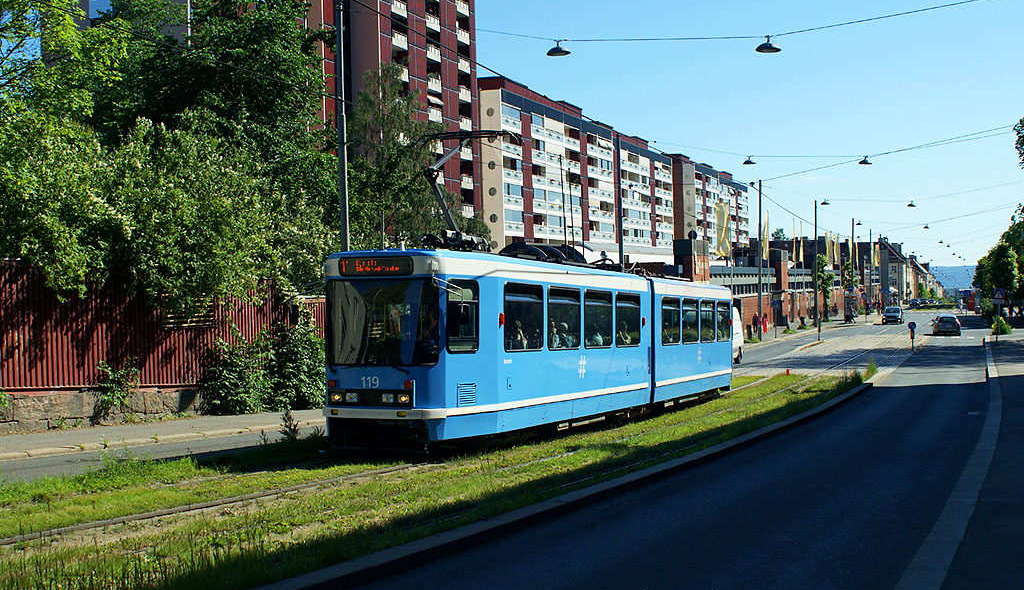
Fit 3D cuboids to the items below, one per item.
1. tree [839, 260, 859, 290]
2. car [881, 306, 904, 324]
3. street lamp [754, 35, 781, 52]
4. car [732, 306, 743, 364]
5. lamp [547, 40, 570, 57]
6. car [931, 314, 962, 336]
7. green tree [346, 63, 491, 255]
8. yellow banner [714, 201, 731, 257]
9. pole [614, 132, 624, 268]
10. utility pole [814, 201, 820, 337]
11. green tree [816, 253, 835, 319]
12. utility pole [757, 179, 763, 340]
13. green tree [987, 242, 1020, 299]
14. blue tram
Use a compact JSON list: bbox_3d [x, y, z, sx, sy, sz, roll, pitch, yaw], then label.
[{"bbox_3d":[38.013,-0.825,134.012,1.900,5.980,1.900,-1,1,21],"label":"tree"},{"bbox_3d":[33.712,1.788,105.493,1.750,1.570,4.200,-1,1,21],"label":"car"},{"bbox_3d":[5.419,-5.328,25.300,0.560,0.380,0.560,-1,0,21],"label":"street lamp"},{"bbox_3d":[9.216,2.035,55.332,2.000,2.450,5.400,-1,0,21],"label":"car"},{"bbox_3d":[1.121,-5.962,28.800,0.600,0.360,0.600,-1,1,0],"label":"lamp"},{"bbox_3d":[30.835,2.105,84.593,1.790,1.460,4.300,-1,1,22],"label":"car"},{"bbox_3d":[-3.998,-3.412,50.000,6.500,12.600,6.500,-1,0,21],"label":"green tree"},{"bbox_3d":[16.922,-5.346,96.000,1.300,4.400,0.350,-1,1,15],"label":"yellow banner"},{"bbox_3d":[4.771,-1.886,53.000,0.260,10.600,0.260,-1,0,21],"label":"pole"},{"bbox_3d":[26.518,-2.743,104.000,0.250,11.000,0.250,-1,0,21],"label":"utility pole"},{"bbox_3d":[29.773,-0.690,113.510,1.900,6.320,1.900,-1,1,21],"label":"green tree"},{"bbox_3d":[16.517,-2.363,79.500,0.250,10.800,0.250,-1,0,21],"label":"utility pole"},{"bbox_3d":[40.273,-0.953,98.008,3.000,6.710,3.000,-1,1,21],"label":"green tree"},{"bbox_3d":[2.115,1.174,28.569,2.500,3.450,22.180,-1,-2,22],"label":"blue tram"}]

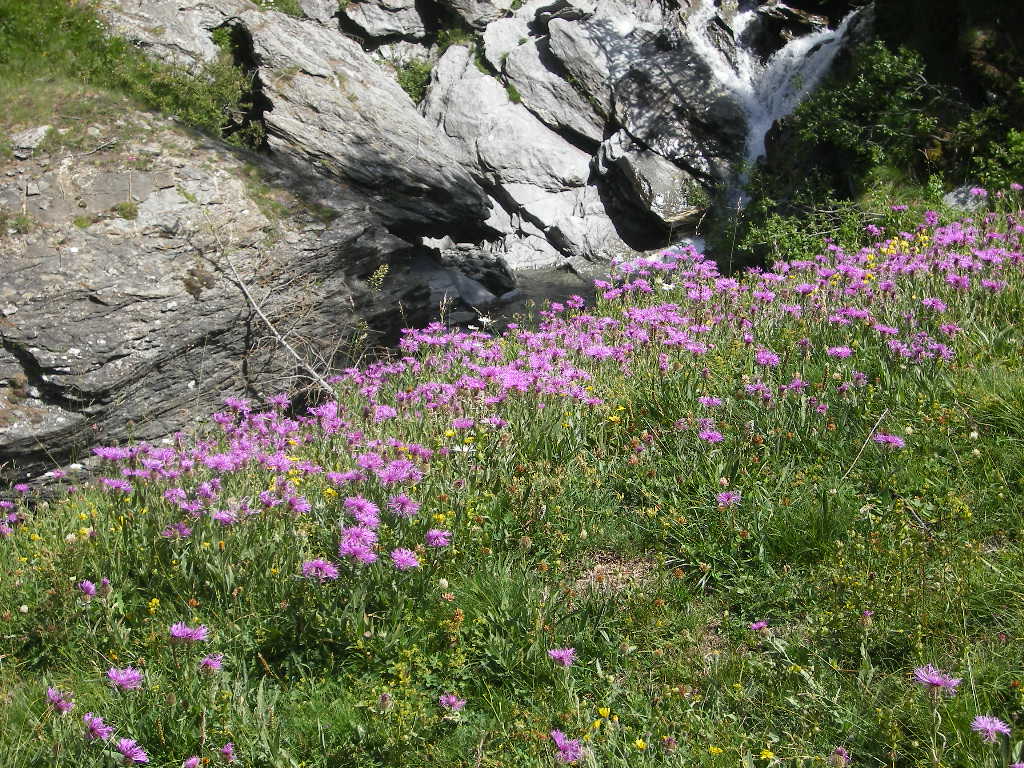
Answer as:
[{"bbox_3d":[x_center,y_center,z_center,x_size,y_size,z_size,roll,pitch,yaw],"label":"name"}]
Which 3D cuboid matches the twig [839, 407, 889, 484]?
[{"bbox_3d":[0.720,0.123,3.375,0.009,0.008,0.217,33,59,11],"label":"twig"}]

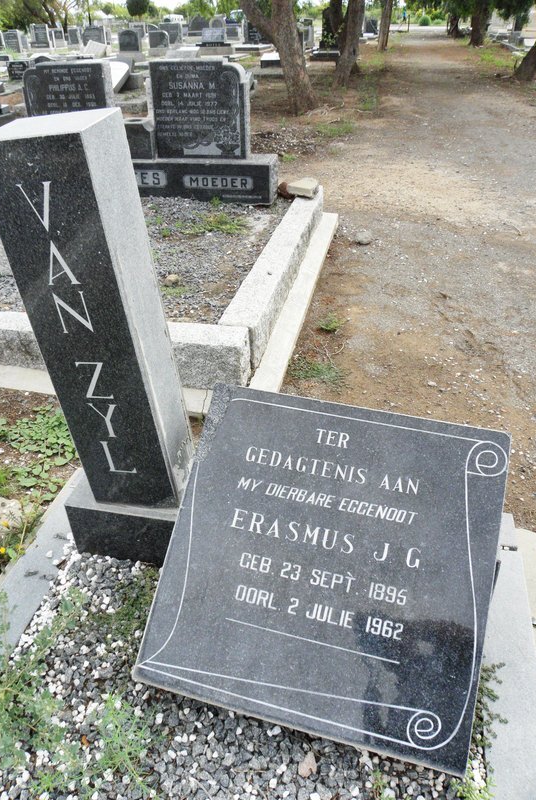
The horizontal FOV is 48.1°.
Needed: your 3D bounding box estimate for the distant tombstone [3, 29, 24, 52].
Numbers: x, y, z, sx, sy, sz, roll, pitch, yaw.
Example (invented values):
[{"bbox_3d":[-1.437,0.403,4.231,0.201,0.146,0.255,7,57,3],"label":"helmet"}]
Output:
[{"bbox_3d":[-8.890,-12.528,21.000,0.572,0.652,0.180,6,33,9],"label":"distant tombstone"}]

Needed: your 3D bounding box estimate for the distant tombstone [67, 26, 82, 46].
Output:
[{"bbox_3d":[-9.328,-17.535,29.052,0.527,0.798,0.190,5,33,9],"label":"distant tombstone"}]

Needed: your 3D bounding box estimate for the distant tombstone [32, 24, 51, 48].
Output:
[{"bbox_3d":[-10.205,-16.328,27.026,0.587,0.964,0.209,5,33,9],"label":"distant tombstone"}]

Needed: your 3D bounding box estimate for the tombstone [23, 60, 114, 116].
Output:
[{"bbox_3d":[-1.340,-1.975,4.092,0.550,0.560,0.140,6,33,9],"label":"tombstone"}]

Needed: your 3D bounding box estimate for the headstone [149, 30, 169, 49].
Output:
[{"bbox_3d":[-4.464,-14.705,24.689,0.724,0.802,0.190,5,33,9],"label":"headstone"}]

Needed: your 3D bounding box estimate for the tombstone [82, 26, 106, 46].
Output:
[{"bbox_3d":[-5.950,-12.392,20.500,0.660,0.592,0.160,6,33,9],"label":"tombstone"}]

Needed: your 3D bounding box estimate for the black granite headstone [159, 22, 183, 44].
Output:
[{"bbox_3d":[-4.920,-18.564,30.507,1.057,0.964,0.190,5,33,9],"label":"black granite headstone"}]

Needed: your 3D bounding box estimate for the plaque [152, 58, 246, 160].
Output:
[{"bbox_3d":[-0.434,-1.921,3.980,0.600,0.558,0.140,6,33,9],"label":"plaque"}]

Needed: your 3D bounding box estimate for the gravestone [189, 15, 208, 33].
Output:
[{"bbox_3d":[-3.778,-20.564,32.936,1.013,0.895,0.190,5,33,9],"label":"gravestone"}]

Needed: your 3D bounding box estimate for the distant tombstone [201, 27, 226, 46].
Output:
[{"bbox_3d":[-2.268,-15.322,25.403,1.020,0.676,0.190,5,33,9],"label":"distant tombstone"}]

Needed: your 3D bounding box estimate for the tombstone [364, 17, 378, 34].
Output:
[{"bbox_3d":[5.165,-18.696,30.000,0.640,0.760,0.150,6,33,9],"label":"tombstone"}]

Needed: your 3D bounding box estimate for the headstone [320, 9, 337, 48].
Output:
[{"bbox_3d":[1.960,-12.048,19.500,0.490,1.098,0.160,6,33,9],"label":"headstone"}]

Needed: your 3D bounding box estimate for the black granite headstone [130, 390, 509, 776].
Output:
[{"bbox_3d":[0.147,0.392,1.520,0.763,0.088,0.760,10,74,14],"label":"black granite headstone"}]

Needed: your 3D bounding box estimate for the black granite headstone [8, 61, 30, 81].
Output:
[{"bbox_3d":[-6.455,-8.542,15.592,0.465,0.435,0.114,5,33,9],"label":"black granite headstone"}]

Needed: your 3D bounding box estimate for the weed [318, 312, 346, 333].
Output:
[{"bbox_3d":[0.364,-0.438,3.390,0.145,0.060,0.125,5,33,9],"label":"weed"}]

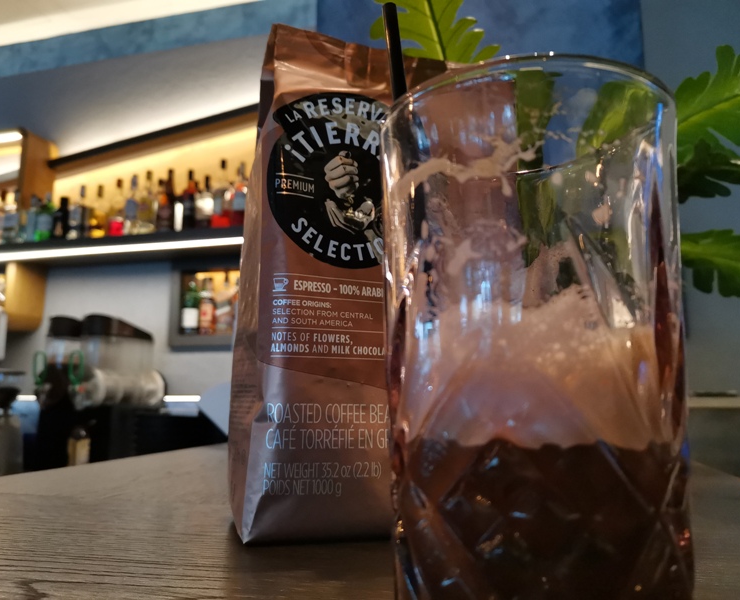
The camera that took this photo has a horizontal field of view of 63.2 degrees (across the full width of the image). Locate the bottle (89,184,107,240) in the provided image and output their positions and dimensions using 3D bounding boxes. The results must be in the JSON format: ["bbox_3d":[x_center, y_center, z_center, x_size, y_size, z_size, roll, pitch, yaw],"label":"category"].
[{"bbox_3d":[-1.324,-0.427,2.946,0.080,0.280,0.080,-2,-10,14],"label":"bottle"}]

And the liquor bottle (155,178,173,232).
[{"bbox_3d":[-1.031,-0.468,3.000,0.085,0.280,0.085,-2,-6,12],"label":"liquor bottle"}]

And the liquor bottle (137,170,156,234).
[{"bbox_3d":[-1.062,-0.461,2.883,0.085,0.326,0.085,-2,-10,14],"label":"liquor bottle"}]

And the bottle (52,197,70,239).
[{"bbox_3d":[-1.607,-0.419,3.130,0.090,0.240,0.085,-2,-6,12],"label":"bottle"}]

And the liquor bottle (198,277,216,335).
[{"bbox_3d":[-0.874,0.029,3.230,0.086,0.308,0.080,-2,-6,12],"label":"liquor bottle"}]

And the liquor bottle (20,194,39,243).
[{"bbox_3d":[-1.707,-0.403,3.037,0.082,0.261,0.075,-2,-10,14],"label":"liquor bottle"}]

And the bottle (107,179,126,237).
[{"bbox_3d":[-1.295,-0.470,3.070,0.092,0.305,0.090,-2,-6,12],"label":"bottle"}]

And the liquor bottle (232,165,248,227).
[{"bbox_3d":[-0.628,-0.513,2.920,0.082,0.315,0.082,-2,-6,12],"label":"liquor bottle"}]

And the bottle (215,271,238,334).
[{"bbox_3d":[-0.712,0.012,2.980,0.085,0.300,0.082,-2,-10,14],"label":"bottle"}]

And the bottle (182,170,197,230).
[{"bbox_3d":[-0.892,-0.489,2.970,0.073,0.305,0.073,-2,-6,12],"label":"bottle"}]

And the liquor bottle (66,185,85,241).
[{"bbox_3d":[-1.445,-0.428,2.978,0.078,0.291,0.078,-2,-10,14],"label":"liquor bottle"}]

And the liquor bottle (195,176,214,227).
[{"bbox_3d":[-0.810,-0.478,2.940,0.090,0.275,0.090,-2,-6,12],"label":"liquor bottle"}]

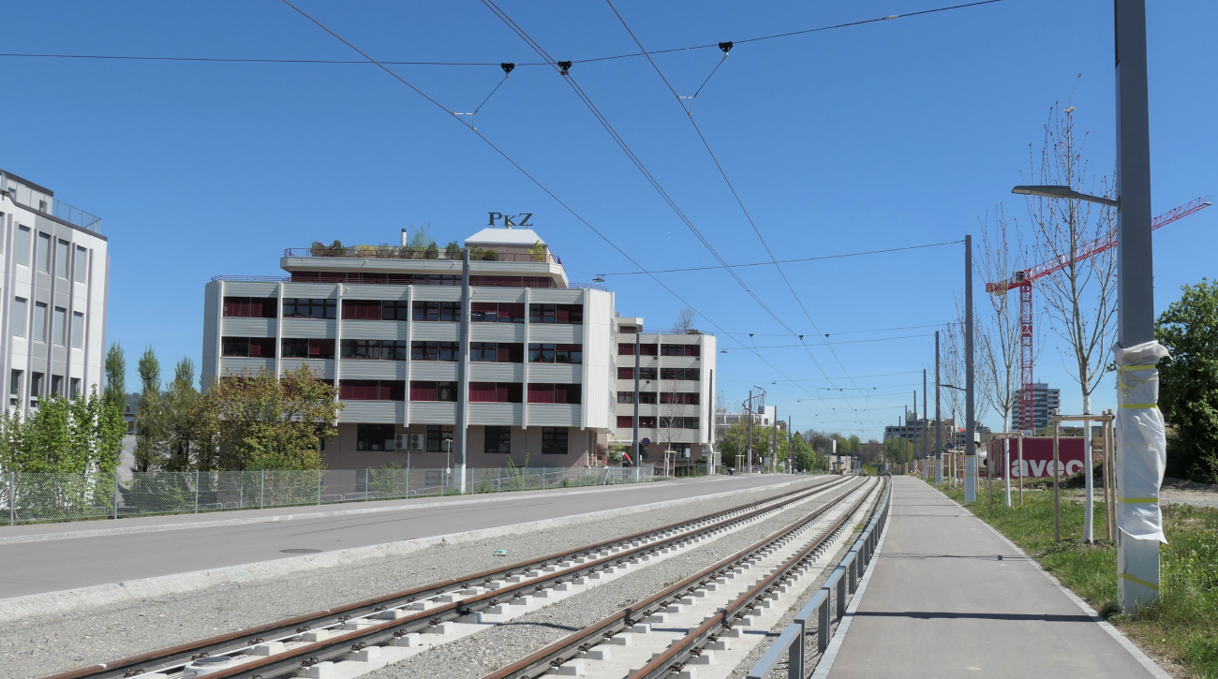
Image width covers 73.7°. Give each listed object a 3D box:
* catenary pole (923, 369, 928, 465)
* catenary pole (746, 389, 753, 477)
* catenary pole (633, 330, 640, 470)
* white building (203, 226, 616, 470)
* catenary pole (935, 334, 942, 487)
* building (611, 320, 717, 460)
[{"bbox_3d":[30.390,8.095,78.000,0.360,10.452,0.360,-1,-6,19],"label":"catenary pole"},{"bbox_3d":[18.097,11.886,104.000,0.360,10.532,0.360,-1,-6,19],"label":"catenary pole"},{"bbox_3d":[1.947,4.832,58.300,0.360,10.620,0.360,-1,-6,19],"label":"catenary pole"},{"bbox_3d":[-16.555,1.585,76.124,34.700,22.413,16.000,1,-6,1],"label":"white building"},{"bbox_3d":[22.853,4.698,56.400,0.360,10.563,0.360,-1,-6,19],"label":"catenary pole"},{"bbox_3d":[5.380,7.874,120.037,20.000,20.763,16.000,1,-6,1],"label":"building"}]

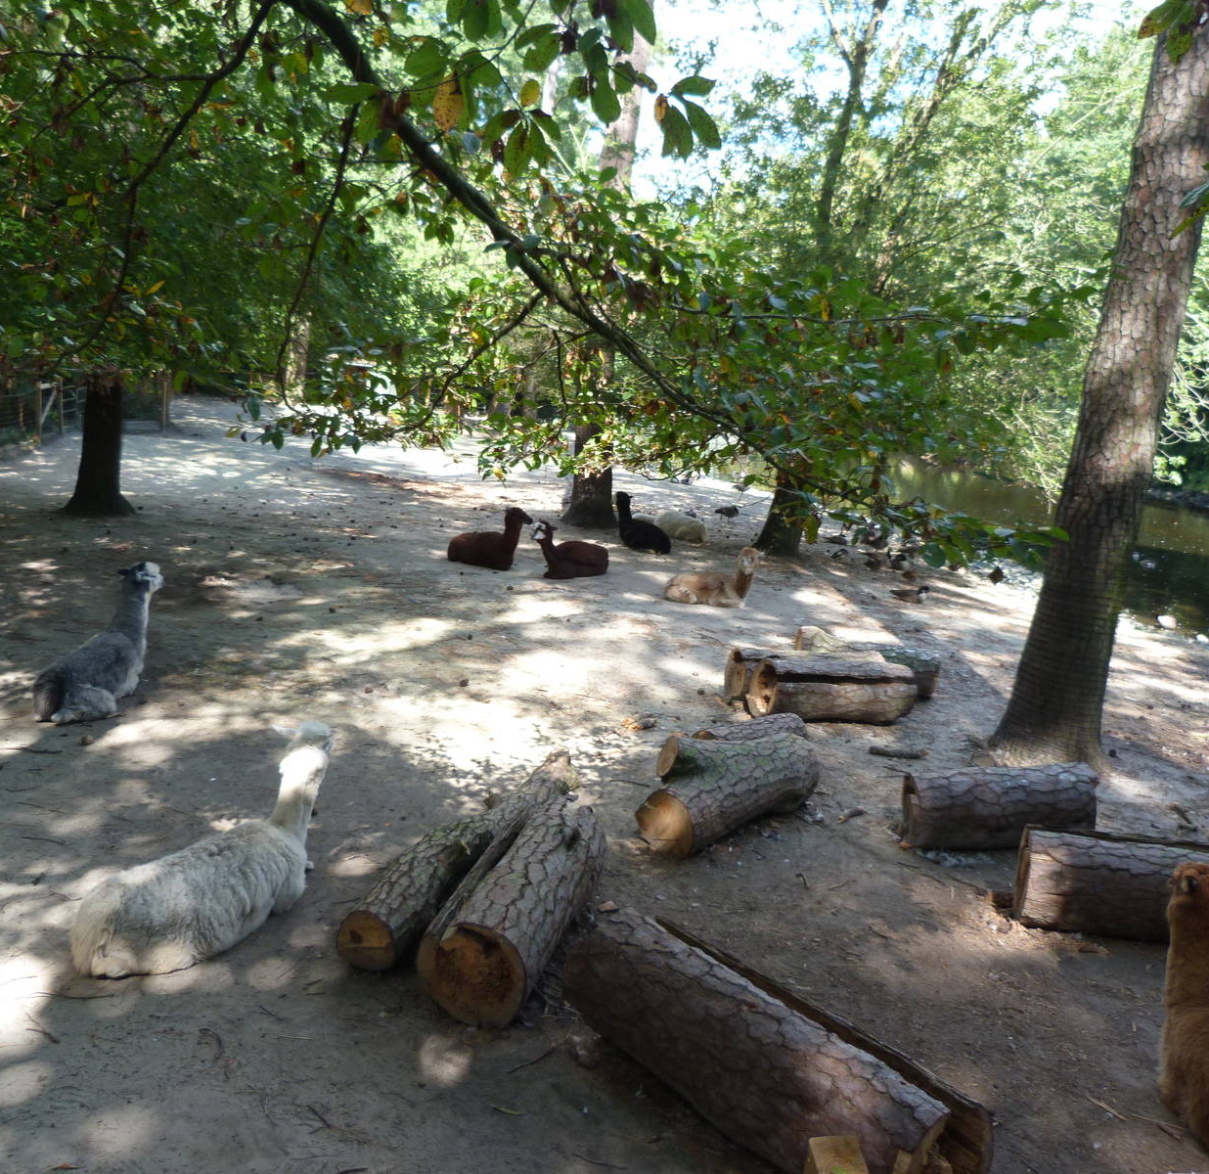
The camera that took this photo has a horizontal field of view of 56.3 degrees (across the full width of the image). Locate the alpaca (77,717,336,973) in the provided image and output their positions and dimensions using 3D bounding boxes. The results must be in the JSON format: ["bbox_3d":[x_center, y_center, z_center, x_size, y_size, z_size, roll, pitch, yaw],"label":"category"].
[{"bbox_3d":[-1.915,1.171,5.517,0.520,0.970,1.120,11,14,35],"label":"alpaca"}]

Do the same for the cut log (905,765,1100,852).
[{"bbox_3d":[2.529,1.364,7.274,1.150,0.455,0.455,2,11,-9],"label":"cut log"}]

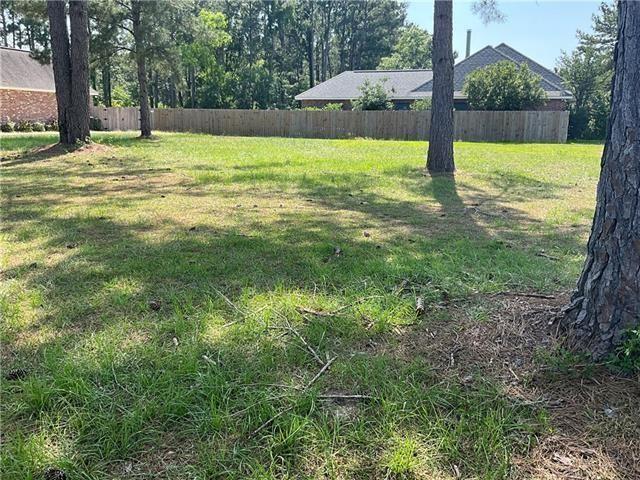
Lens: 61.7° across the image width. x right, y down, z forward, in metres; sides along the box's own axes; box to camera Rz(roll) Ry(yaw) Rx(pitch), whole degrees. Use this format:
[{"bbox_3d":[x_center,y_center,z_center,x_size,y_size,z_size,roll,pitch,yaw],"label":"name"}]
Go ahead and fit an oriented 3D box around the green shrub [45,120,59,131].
[{"bbox_3d":[-18.265,-7.767,36.708,1.095,0.808,1.000,0,14,0],"label":"green shrub"}]

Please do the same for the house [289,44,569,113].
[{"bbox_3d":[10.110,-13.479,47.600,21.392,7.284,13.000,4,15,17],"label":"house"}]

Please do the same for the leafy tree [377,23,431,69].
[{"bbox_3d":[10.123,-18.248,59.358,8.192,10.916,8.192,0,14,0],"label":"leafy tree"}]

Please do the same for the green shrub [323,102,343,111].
[{"bbox_3d":[0.869,-8.443,37.571,1.401,2.308,1.401,0,14,0],"label":"green shrub"}]

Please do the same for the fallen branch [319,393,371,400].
[{"bbox_3d":[0.143,0.878,2.998,0.303,0.030,0.035,0,14,-2],"label":"fallen branch"}]

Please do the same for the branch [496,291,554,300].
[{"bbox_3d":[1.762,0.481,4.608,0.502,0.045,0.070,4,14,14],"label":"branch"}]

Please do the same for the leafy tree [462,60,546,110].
[{"bbox_3d":[11.949,-9.235,35.316,5.533,4.924,4.800,0,14,0],"label":"leafy tree"}]

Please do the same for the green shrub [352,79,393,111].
[{"bbox_3d":[3.661,-9.352,37.862,2.824,3.934,2.824,0,14,0],"label":"green shrub"}]

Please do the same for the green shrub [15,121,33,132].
[{"bbox_3d":[-19.435,-7.410,35.251,1.183,0.872,1.050,0,14,0],"label":"green shrub"}]

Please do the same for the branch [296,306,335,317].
[{"bbox_3d":[-0.038,0.569,4.252,0.333,0.045,0.070,6,15,24],"label":"branch"}]

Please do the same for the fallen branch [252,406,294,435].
[{"bbox_3d":[-0.239,0.933,2.773,0.040,0.035,0.312,11,17,37],"label":"fallen branch"}]

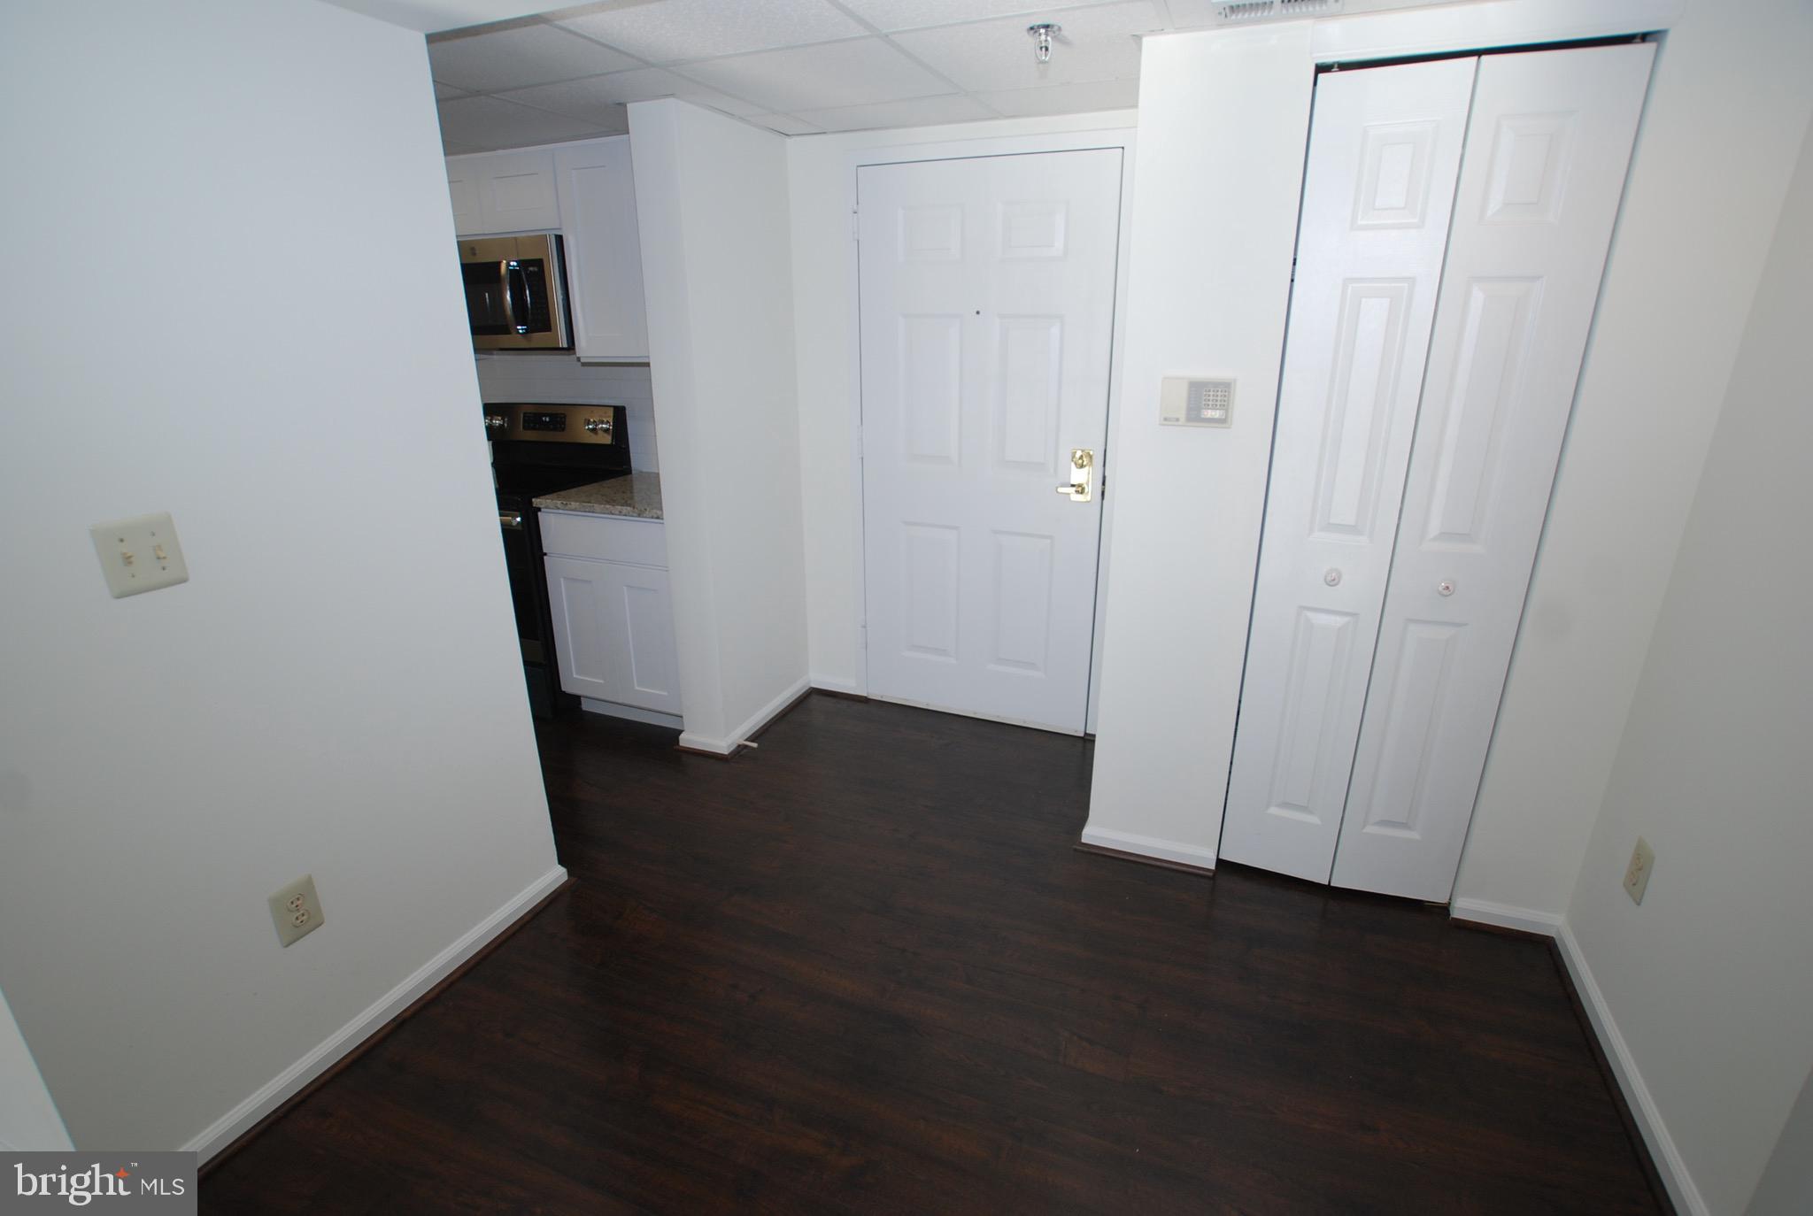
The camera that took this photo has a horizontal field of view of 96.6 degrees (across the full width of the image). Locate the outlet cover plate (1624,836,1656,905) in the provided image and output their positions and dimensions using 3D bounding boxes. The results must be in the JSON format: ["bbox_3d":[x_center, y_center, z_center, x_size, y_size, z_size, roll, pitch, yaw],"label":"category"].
[{"bbox_3d":[1.600,0.574,1.764,0.008,0.126,0.081,8,20,22],"label":"outlet cover plate"}]

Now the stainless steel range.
[{"bbox_3d":[-1.662,-0.237,3.523,0.760,1.205,0.700,8,20,22],"label":"stainless steel range"}]

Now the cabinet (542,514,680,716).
[{"bbox_3d":[-1.004,-0.025,3.365,0.610,0.860,0.620,8,20,22],"label":"cabinet"}]

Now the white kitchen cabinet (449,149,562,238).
[{"bbox_3d":[-1.570,-1.643,3.264,0.755,0.285,0.320,8,20,22],"label":"white kitchen cabinet"}]

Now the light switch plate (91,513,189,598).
[{"bbox_3d":[-1.264,-0.088,1.337,0.012,0.121,0.111,8,20,22],"label":"light switch plate"}]

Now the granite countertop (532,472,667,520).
[{"bbox_3d":[-1.014,-0.459,3.190,0.596,0.034,0.606,7,21,20],"label":"granite countertop"}]

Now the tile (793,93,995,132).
[{"bbox_3d":[-0.051,-1.607,2.618,0.620,0.015,0.285,8,20,22],"label":"tile"}]

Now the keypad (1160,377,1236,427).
[{"bbox_3d":[0.728,-0.513,2.025,0.175,0.123,0.032,7,21,20],"label":"keypad"}]

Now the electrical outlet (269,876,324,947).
[{"bbox_3d":[-1.236,0.618,1.643,0.008,0.123,0.081,7,21,20],"label":"electrical outlet"}]

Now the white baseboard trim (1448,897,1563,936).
[{"bbox_3d":[1.573,0.803,2.112,0.230,0.074,0.015,8,20,22],"label":"white baseboard trim"}]

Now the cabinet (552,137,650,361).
[{"bbox_3d":[-0.943,-1.342,3.080,0.610,0.740,0.320,8,20,22],"label":"cabinet"}]

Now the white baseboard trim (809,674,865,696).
[{"bbox_3d":[-0.311,0.338,3.518,0.232,0.069,0.015,7,21,20],"label":"white baseboard trim"}]

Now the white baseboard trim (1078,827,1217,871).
[{"bbox_3d":[0.732,0.726,2.453,0.392,0.075,0.015,7,21,20],"label":"white baseboard trim"}]

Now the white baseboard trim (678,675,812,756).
[{"bbox_3d":[-0.632,0.414,3.322,0.225,0.077,0.655,8,20,22],"label":"white baseboard trim"}]

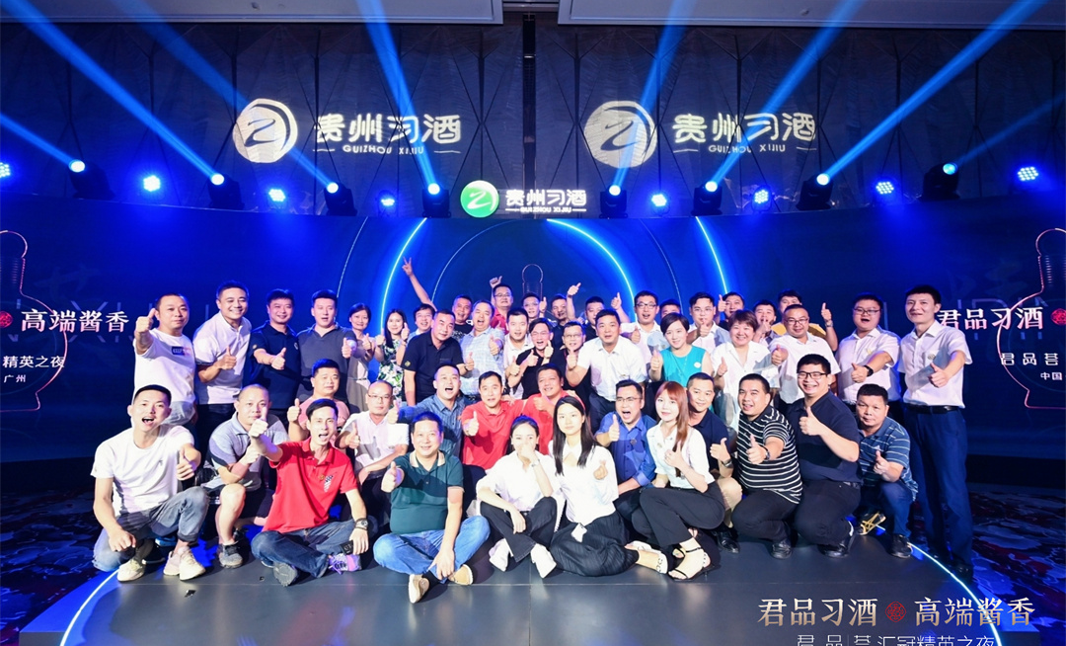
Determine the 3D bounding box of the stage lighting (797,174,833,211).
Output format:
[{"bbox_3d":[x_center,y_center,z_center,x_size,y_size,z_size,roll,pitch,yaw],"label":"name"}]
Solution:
[{"bbox_3d":[3.392,-1.574,6.060,0.330,0.452,0.330,0,-1,-5],"label":"stage lighting"}]

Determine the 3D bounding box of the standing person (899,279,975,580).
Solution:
[{"bbox_3d":[2.445,0.633,3.060,0.400,1.728,0.480,1,-1,-44],"label":"standing person"}]

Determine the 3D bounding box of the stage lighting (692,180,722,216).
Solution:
[{"bbox_3d":[2.115,-1.466,6.111,0.340,0.430,0.330,0,-4,-3],"label":"stage lighting"}]

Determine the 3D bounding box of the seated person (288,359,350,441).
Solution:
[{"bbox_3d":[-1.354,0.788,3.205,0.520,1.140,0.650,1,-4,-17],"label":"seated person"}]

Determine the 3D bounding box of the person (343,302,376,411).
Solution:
[{"bbox_3d":[-1.462,0.698,4.248,0.440,1.650,0.340,1,-3,-18],"label":"person"}]

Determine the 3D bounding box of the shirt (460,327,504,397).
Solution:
[{"bbox_3d":[-0.393,0.309,3.889,0.440,0.549,0.300,0,-1,-5],"label":"shirt"}]

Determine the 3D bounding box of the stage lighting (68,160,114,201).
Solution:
[{"bbox_3d":[-4.851,-1.522,5.541,0.340,0.430,0.330,0,-4,-3],"label":"stage lighting"}]

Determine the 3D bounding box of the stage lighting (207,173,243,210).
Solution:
[{"bbox_3d":[-3.732,-1.588,6.111,0.330,0.455,0.330,0,-1,5],"label":"stage lighting"}]

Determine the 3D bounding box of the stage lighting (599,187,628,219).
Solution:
[{"bbox_3d":[1.082,-1.595,6.770,0.350,0.400,0.320,0,-3,-2],"label":"stage lighting"}]

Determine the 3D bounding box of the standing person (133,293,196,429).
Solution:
[{"bbox_3d":[-2.359,0.669,3.212,0.500,1.690,0.480,3,-5,-40],"label":"standing person"}]

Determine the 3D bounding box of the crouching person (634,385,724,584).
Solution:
[{"bbox_3d":[0.903,0.916,3.124,0.500,1.090,0.640,-2,-4,38],"label":"crouching person"}]

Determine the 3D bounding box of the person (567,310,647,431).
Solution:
[{"bbox_3d":[0.562,0.716,3.846,0.580,1.570,0.560,-1,-3,10],"label":"person"}]

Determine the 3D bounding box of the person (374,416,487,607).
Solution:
[{"bbox_3d":[-0.526,0.888,2.617,0.600,0.870,0.600,1,-4,-9],"label":"person"}]

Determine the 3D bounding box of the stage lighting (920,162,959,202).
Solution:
[{"bbox_3d":[4.801,-1.641,5.951,0.330,0.400,0.310,0,-3,-8],"label":"stage lighting"}]

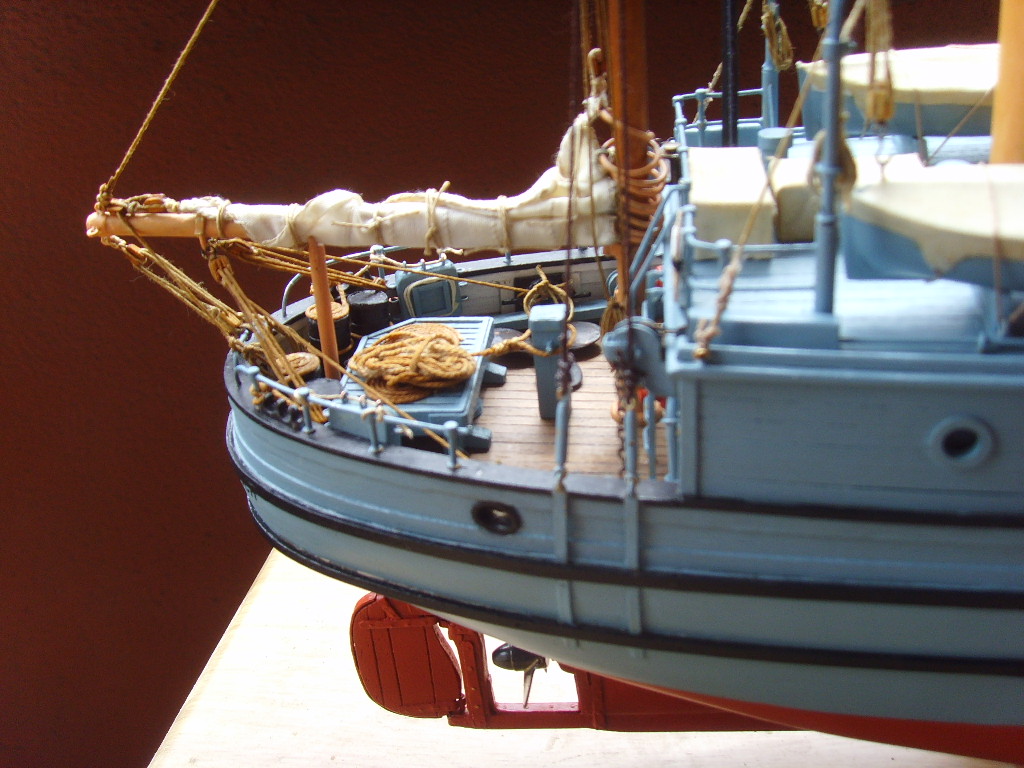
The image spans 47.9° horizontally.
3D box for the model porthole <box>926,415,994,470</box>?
[{"bbox_3d":[0.072,0.009,0.184,0.010,0.010,0.002,0,24,9],"label":"model porthole"}]

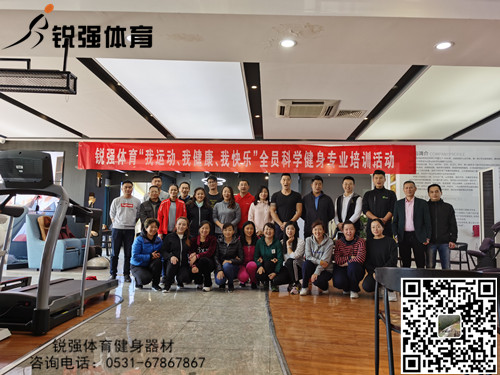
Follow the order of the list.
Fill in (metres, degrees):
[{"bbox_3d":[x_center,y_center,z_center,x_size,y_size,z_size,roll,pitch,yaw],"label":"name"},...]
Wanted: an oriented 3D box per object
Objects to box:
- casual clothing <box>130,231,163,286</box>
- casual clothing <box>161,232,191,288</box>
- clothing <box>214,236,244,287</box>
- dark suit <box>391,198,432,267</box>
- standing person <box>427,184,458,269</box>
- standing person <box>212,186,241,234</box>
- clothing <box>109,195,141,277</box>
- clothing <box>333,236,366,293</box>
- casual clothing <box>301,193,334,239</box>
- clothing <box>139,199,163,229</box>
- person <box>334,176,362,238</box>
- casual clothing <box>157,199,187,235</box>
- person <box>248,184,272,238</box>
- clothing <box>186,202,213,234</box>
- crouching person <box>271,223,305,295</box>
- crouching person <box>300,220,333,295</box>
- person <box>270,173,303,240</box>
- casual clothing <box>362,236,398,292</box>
[{"bbox_3d":[-1.625,1.081,6.074,0.500,0.787,0.650,4,-6,-20],"label":"casual clothing"},{"bbox_3d":[-1.137,1.102,5.950,0.490,0.870,0.600,1,-6,-4],"label":"casual clothing"},{"bbox_3d":[-0.308,1.127,5.862,0.460,0.774,0.580,1,-6,6],"label":"clothing"},{"bbox_3d":[2.465,0.850,5.930,0.570,1.430,0.330,0,-6,14],"label":"dark suit"},{"bbox_3d":[3.011,0.768,6.100,0.490,1.680,0.300,-1,-6,14],"label":"standing person"},{"bbox_3d":[-0.378,0.793,6.402,0.460,1.610,0.290,0,-6,1],"label":"standing person"},{"bbox_3d":[-2.150,0.840,6.681,0.530,1.410,0.310,2,-6,-7],"label":"clothing"},{"bbox_3d":[1.369,1.063,5.366,0.470,0.790,0.580,-2,-6,14],"label":"clothing"},{"bbox_3d":[1.090,0.449,6.300,0.540,0.740,0.320,0,-6,6],"label":"casual clothing"},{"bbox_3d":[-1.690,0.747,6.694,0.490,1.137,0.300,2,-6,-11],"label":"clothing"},{"bbox_3d":[1.521,0.721,6.013,0.500,1.785,0.330,-1,-6,17],"label":"person"},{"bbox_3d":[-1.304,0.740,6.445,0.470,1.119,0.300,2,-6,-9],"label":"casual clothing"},{"bbox_3d":[0.176,0.790,6.455,0.450,1.638,0.300,2,-6,-5],"label":"person"},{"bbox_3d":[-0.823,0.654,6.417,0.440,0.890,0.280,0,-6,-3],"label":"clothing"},{"bbox_3d":[0.571,1.013,5.780,0.500,1.060,0.700,0,-6,4],"label":"crouching person"},{"bbox_3d":[0.980,1.016,5.750,0.520,1.060,0.700,0,-6,11],"label":"crouching person"},{"bbox_3d":[0.594,0.668,6.265,0.520,1.830,0.320,-1,-6,6],"label":"person"},{"bbox_3d":[1.894,1.137,5.652,0.520,0.819,0.650,0,-6,12],"label":"casual clothing"}]

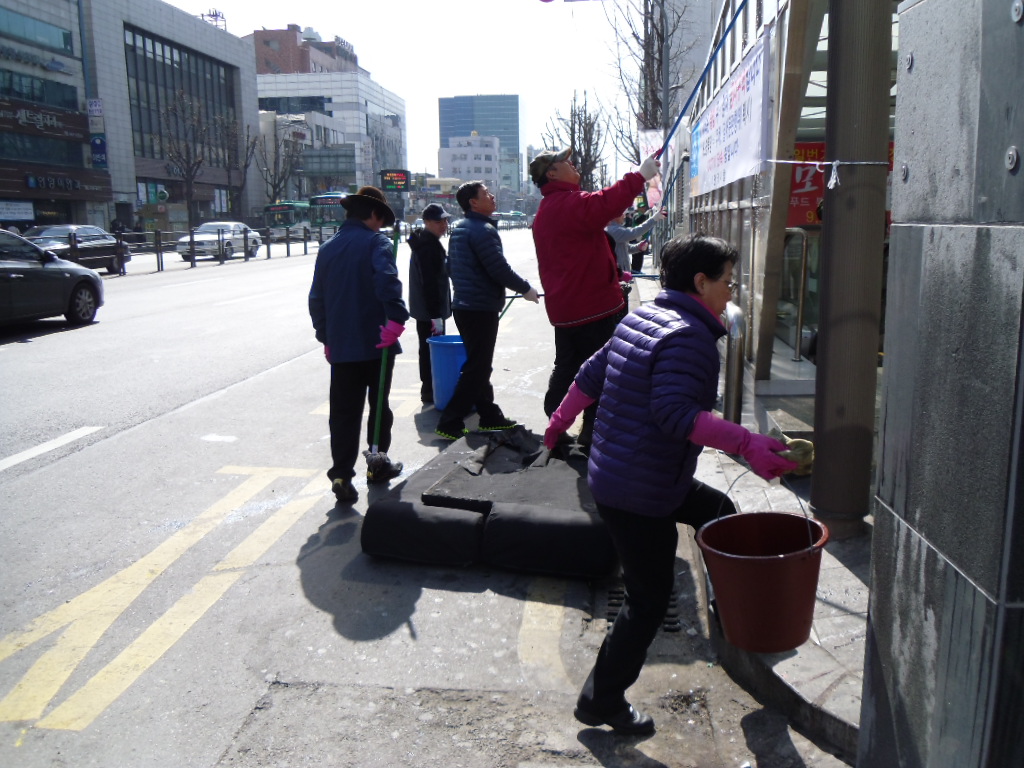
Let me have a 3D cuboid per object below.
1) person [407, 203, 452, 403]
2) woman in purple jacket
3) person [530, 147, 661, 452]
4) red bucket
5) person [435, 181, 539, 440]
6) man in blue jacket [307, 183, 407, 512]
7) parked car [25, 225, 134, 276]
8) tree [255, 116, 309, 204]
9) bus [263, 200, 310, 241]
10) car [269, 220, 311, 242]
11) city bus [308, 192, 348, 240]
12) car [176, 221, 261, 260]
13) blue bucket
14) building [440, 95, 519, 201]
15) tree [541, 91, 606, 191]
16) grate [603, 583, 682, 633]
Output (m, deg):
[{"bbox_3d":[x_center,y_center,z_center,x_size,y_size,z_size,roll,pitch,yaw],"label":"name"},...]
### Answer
[{"bbox_3d":[-0.710,-0.659,7.670,0.380,1.660,0.500,-2,10,-7],"label":"person"},{"bbox_3d":[0.450,0.302,2.819,0.800,1.500,0.570,-5,11,-22],"label":"woman in purple jacket"},{"bbox_3d":[0.480,-0.500,5.650,0.800,1.830,0.600,-6,11,-26],"label":"person"},{"bbox_3d":[0.663,0.522,2.400,0.330,0.275,0.330,-3,10,1],"label":"red bucket"},{"bbox_3d":[-0.190,-0.500,6.330,0.730,1.730,0.540,-2,10,-7],"label":"person"},{"bbox_3d":[-0.865,-0.242,5.200,0.540,1.720,0.440,3,11,22],"label":"man in blue jacket"},{"bbox_3d":[-13.200,-3.900,26.800,1.820,1.450,4.700,1,10,6],"label":"parked car"},{"bbox_3d":[-20.060,-17.990,80.900,4.700,10.500,4.700,-1,10,0],"label":"tree"},{"bbox_3d":[-16.684,-13.240,74.457,2.500,3.200,10.900,0,10,8],"label":"bus"},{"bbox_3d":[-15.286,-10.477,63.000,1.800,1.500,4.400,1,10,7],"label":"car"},{"bbox_3d":[-10.152,-10.740,59.445,2.500,3.200,10.900,0,10,7],"label":"city bus"},{"bbox_3d":[-11.163,-5.512,35.155,1.800,1.420,4.700,0,10,5],"label":"car"},{"bbox_3d":[-0.468,-0.086,7.521,0.470,0.585,0.470,-1,10,0],"label":"blue bucket"},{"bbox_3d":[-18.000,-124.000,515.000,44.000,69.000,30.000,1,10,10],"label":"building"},{"bbox_3d":[4.700,-15.800,66.900,4.800,10.600,4.800,-1,10,0],"label":"tree"},{"bbox_3d":[0.526,0.921,3.728,0.320,0.040,0.490,0,10,6],"label":"grate"}]

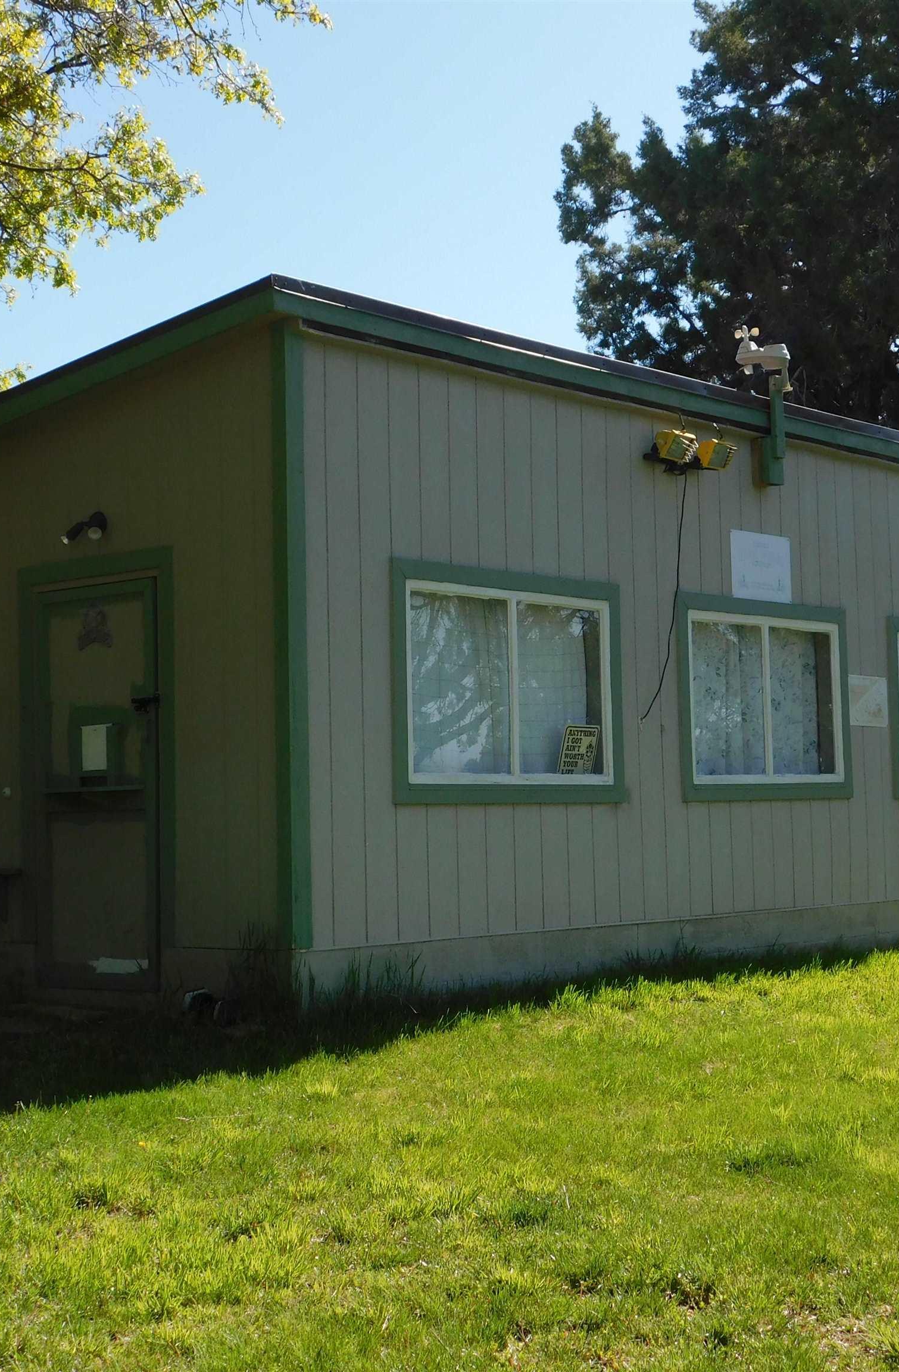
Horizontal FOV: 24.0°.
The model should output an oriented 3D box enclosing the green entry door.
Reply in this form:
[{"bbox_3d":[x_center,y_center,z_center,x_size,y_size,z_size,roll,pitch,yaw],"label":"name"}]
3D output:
[{"bbox_3d":[-1.621,0.459,9.716,0.850,1.860,0.050,-4,-5,41],"label":"green entry door"}]

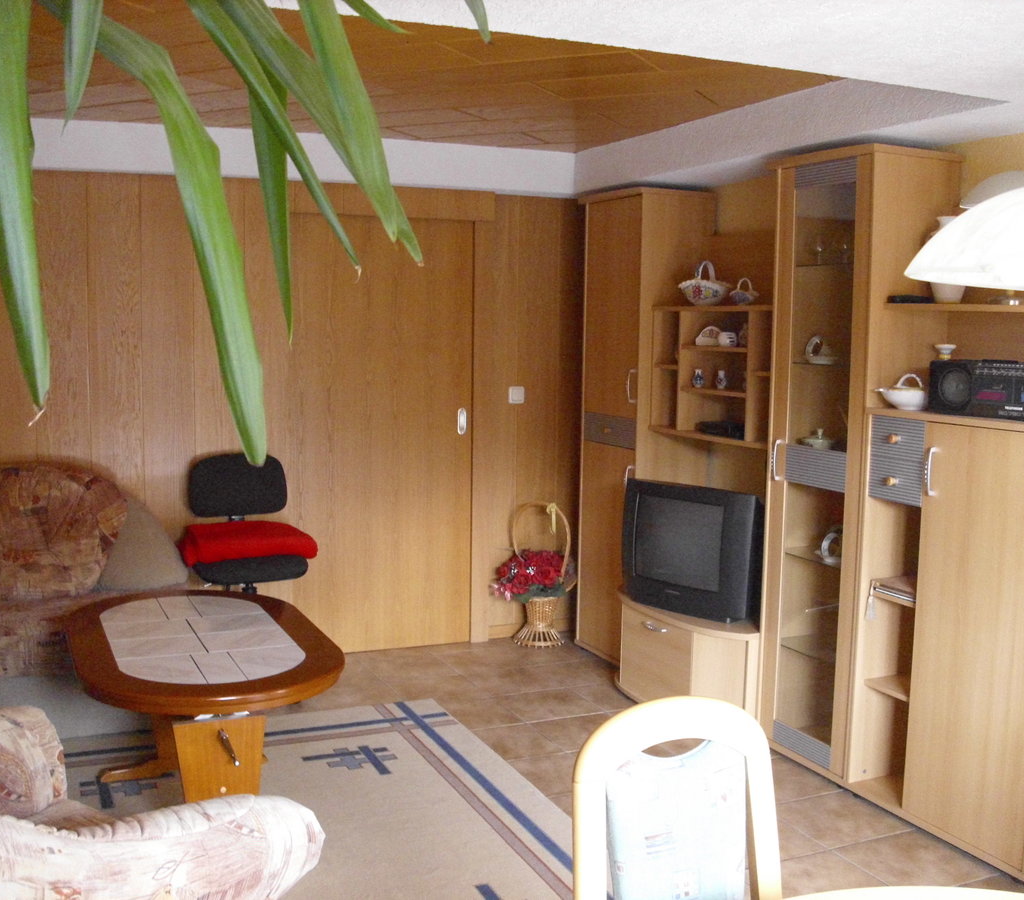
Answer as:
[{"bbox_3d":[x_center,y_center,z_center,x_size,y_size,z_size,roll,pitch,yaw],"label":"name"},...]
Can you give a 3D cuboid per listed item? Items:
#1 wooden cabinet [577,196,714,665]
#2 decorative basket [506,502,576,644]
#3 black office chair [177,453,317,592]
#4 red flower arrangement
[{"bbox_3d":[0.589,-0.092,5.511,0.373,2.118,0.582,-2,7,-23],"label":"wooden cabinet"},{"bbox_3d":[0.141,0.585,5.702,0.310,0.650,0.260,-2,7,-20],"label":"decorative basket"},{"bbox_3d":[-1.076,0.514,4.989,0.550,0.940,0.570,-2,7,-20],"label":"black office chair"},{"bbox_3d":[0.097,0.584,5.649,0.370,0.240,0.280,-2,7,-20],"label":"red flower arrangement"}]

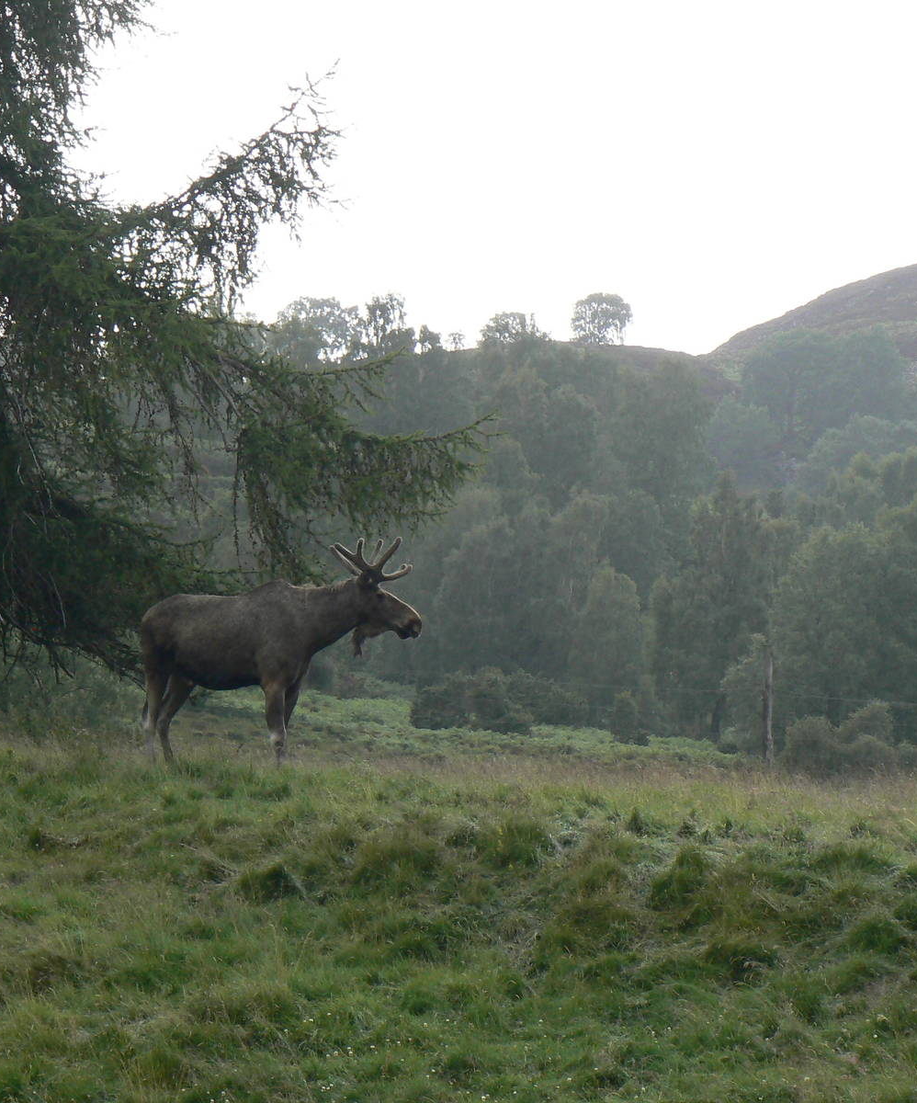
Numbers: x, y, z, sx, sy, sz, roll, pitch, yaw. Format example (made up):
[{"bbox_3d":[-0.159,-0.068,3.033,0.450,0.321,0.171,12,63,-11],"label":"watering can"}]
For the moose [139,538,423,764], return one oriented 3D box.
[{"bbox_3d":[-1.585,0.970,62.000,2.500,2.190,0.820,0,0,12],"label":"moose"}]

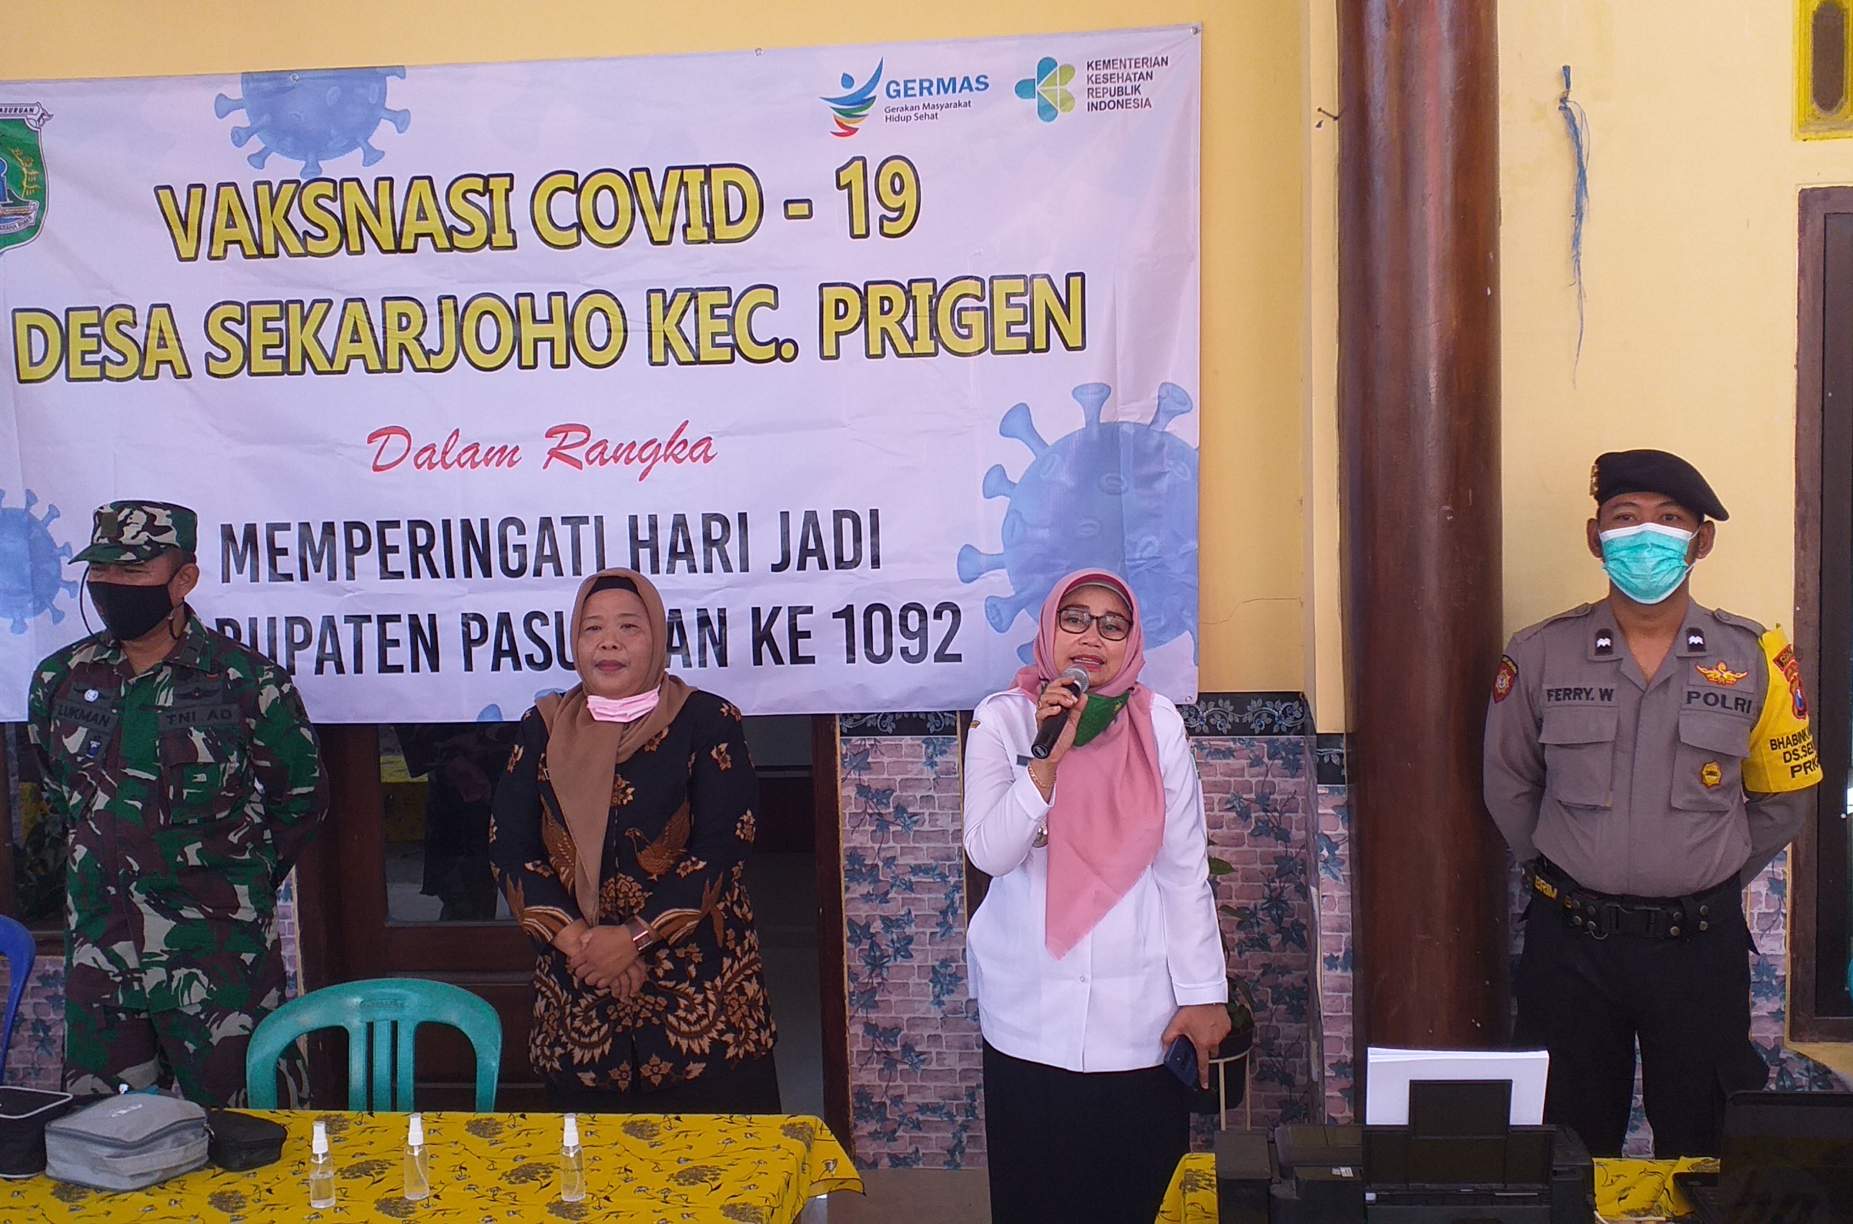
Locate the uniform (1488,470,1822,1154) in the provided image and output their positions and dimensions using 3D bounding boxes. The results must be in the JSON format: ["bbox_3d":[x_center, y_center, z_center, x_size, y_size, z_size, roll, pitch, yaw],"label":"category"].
[{"bbox_3d":[1.175,0.591,2.824,0.530,1.700,0.360,0,4,17],"label":"uniform"}]

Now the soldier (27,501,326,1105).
[{"bbox_3d":[-1.353,0.645,3.183,0.530,1.680,0.380,-1,4,10],"label":"soldier"}]

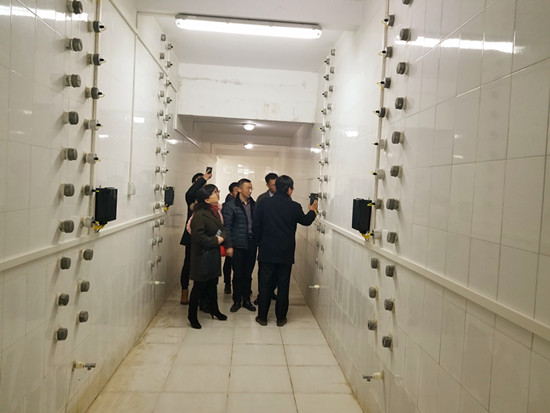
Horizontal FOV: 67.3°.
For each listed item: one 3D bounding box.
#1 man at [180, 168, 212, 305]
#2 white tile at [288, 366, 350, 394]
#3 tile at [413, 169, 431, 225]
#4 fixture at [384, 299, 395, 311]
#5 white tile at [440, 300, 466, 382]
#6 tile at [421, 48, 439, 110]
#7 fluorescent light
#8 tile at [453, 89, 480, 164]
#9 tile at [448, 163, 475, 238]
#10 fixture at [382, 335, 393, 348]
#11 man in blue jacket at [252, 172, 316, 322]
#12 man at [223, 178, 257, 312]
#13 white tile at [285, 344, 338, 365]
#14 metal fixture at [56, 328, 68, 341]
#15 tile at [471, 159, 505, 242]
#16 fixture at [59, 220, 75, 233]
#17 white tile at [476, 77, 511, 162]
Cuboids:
[{"bbox_3d":[-1.061,0.402,5.516,0.500,1.790,0.520,2,3,-13],"label":"man"},{"bbox_3d":[0.378,1.472,3.496,0.495,0.010,0.505,3,2,-4],"label":"white tile"},{"bbox_3d":[0.773,-0.046,2.158,0.010,0.303,0.198,2,3,-4],"label":"tile"},{"bbox_3d":[0.689,0.593,2.492,0.058,0.068,0.067,2,3,-4],"label":"fixture"},{"bbox_3d":[0.778,0.583,1.806,0.010,0.305,0.200,3,2,-4],"label":"white tile"},{"bbox_3d":[0.811,-0.657,2.150,0.010,0.305,0.200,3,2,-4],"label":"tile"},{"bbox_3d":[-0.223,-1.548,3.553,1.265,0.090,0.110,3,2,-4],"label":"fluorescent light"},{"bbox_3d":[0.821,-0.333,1.767,0.010,0.305,0.200,3,2,-4],"label":"tile"},{"bbox_3d":[0.807,-0.028,1.780,0.010,0.305,0.200,3,2,-4],"label":"tile"},{"bbox_3d":[0.671,0.799,2.455,0.052,0.070,0.070,3,3,-4],"label":"fixture"},{"bbox_3d":[0.122,0.509,4.911,0.680,1.745,0.450,3,3,16],"label":"man in blue jacket"},{"bbox_3d":[-0.440,0.493,5.425,0.320,1.700,0.480,5,3,36],"label":"man"},{"bbox_3d":[0.337,1.451,4.006,0.471,0.010,0.498,2,3,-4],"label":"white tile"},{"bbox_3d":[-1.188,0.716,2.311,0.050,0.070,0.070,3,3,-4],"label":"metal fixture"},{"bbox_3d":[0.814,-0.018,1.575,0.010,0.303,0.198,2,3,-4],"label":"tile"},{"bbox_3d":[-1.153,0.115,2.294,0.062,0.070,0.070,3,3,-4],"label":"fixture"},{"bbox_3d":[0.828,-0.323,1.561,0.010,0.303,0.198,2,3,-4],"label":"white tile"}]

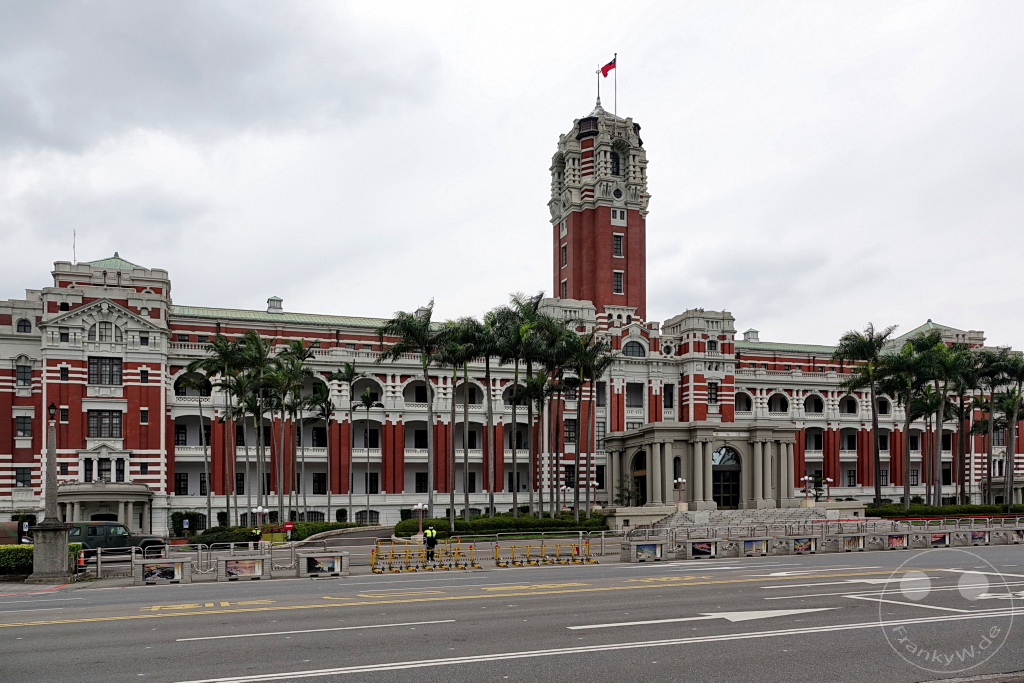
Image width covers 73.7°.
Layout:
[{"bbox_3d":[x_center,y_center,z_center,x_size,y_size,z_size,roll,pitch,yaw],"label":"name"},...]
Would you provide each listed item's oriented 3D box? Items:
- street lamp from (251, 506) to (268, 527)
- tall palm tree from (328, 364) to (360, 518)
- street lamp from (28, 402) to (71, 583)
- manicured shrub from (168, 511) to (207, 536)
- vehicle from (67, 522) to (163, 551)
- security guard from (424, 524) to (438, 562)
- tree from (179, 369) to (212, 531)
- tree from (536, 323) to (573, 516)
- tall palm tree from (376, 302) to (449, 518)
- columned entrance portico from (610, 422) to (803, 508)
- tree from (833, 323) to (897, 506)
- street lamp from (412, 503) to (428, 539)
[{"bbox_3d":[-20.342,14.904,55.000,1.329,3.223,1.329,1,-5,-18],"label":"street lamp"},{"bbox_3d":[-16.193,9.957,66.000,3.094,15.855,3.094,1,-5,-18],"label":"tall palm tree"},{"bbox_3d":[-14.837,4.829,22.000,1.320,5.712,1.320,2,-8,-19],"label":"street lamp"},{"bbox_3d":[-28.849,16.348,61.000,3.400,2.500,2.000,2,-8,-19],"label":"manicured shrub"},{"bbox_3d":[-19.407,9.595,33.000,4.500,1.850,1.870,1,-3,-18],"label":"vehicle"},{"bbox_3d":[-3.738,9.364,31.700,0.620,1.750,0.400,1,-8,-9],"label":"security guard"},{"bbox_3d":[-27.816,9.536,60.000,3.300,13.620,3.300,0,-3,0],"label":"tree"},{"bbox_3d":[4.295,8.035,69.000,4.245,20.719,4.245,0,-5,0],"label":"tree"},{"bbox_3d":[-9.378,6.950,65.000,6.665,21.327,6.665,1,-5,-18],"label":"tall palm tree"},{"bbox_3d":[23.255,14.800,83.714,18.500,9.700,12.500,1,-3,-18],"label":"columned entrance portico"},{"bbox_3d":[42.081,8.894,81.500,6.800,22.320,6.800,0,-3,0],"label":"tree"},{"bbox_3d":[-7.508,14.697,56.000,1.350,3.050,1.350,2,-8,-19],"label":"street lamp"}]

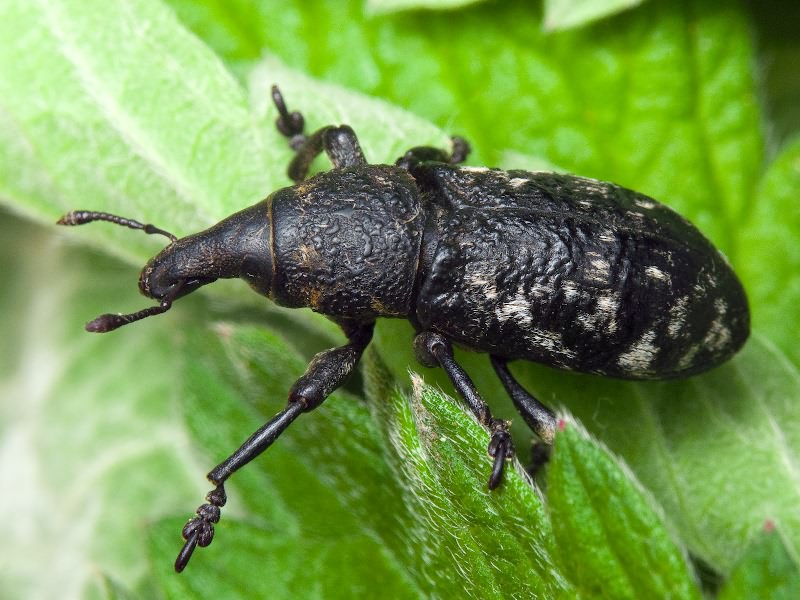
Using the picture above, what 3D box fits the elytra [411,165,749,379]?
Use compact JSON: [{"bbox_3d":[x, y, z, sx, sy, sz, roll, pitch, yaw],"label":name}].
[{"bbox_3d":[0.005,-0.001,0.055,0.010,0.005,0.006,14,56,0],"label":"elytra"}]

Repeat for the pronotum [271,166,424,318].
[{"bbox_3d":[-0.002,-0.002,0.055,0.004,0.004,0.004,0,61,1],"label":"pronotum"}]

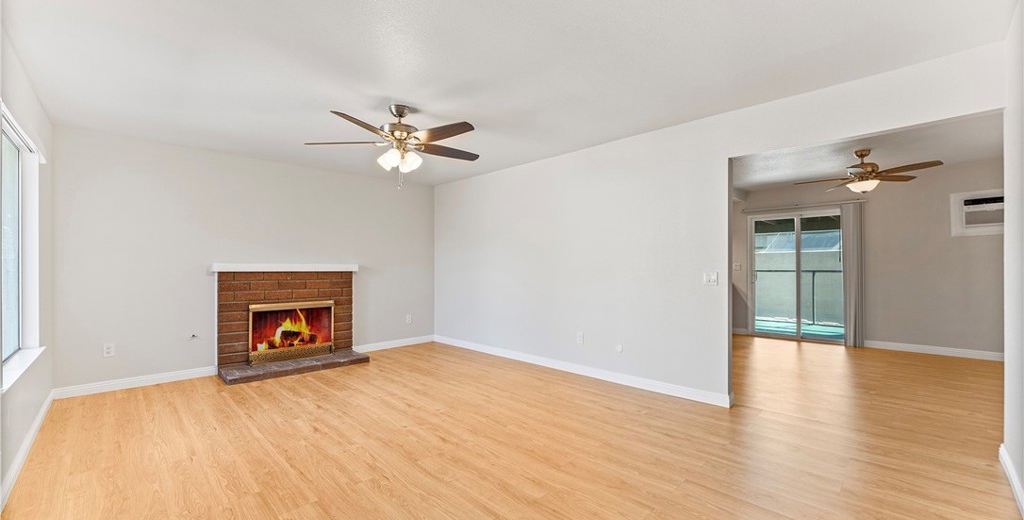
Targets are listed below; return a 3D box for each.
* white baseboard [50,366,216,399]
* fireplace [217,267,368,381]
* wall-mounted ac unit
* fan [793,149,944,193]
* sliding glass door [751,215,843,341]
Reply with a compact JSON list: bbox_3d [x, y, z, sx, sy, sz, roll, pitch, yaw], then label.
[{"bbox_3d":[-3.636,1.203,3.933,1.185,0.092,0.018,0,-1,-44],"label":"white baseboard"},{"bbox_3d":[-2.501,0.659,4.675,1.570,1.210,0.550,0,-1,-44],"label":"fireplace"},{"bbox_3d":[5.896,-0.570,4.801,0.160,0.535,0.800,0,-1,-44],"label":"wall-mounted ac unit"},{"bbox_3d":[3.878,-0.972,4.404,1.280,0.470,1.280,0,-1,-44],"label":"fan"},{"bbox_3d":[4.498,0.253,6.255,0.100,2.030,1.420,0,-1,-44],"label":"sliding glass door"}]

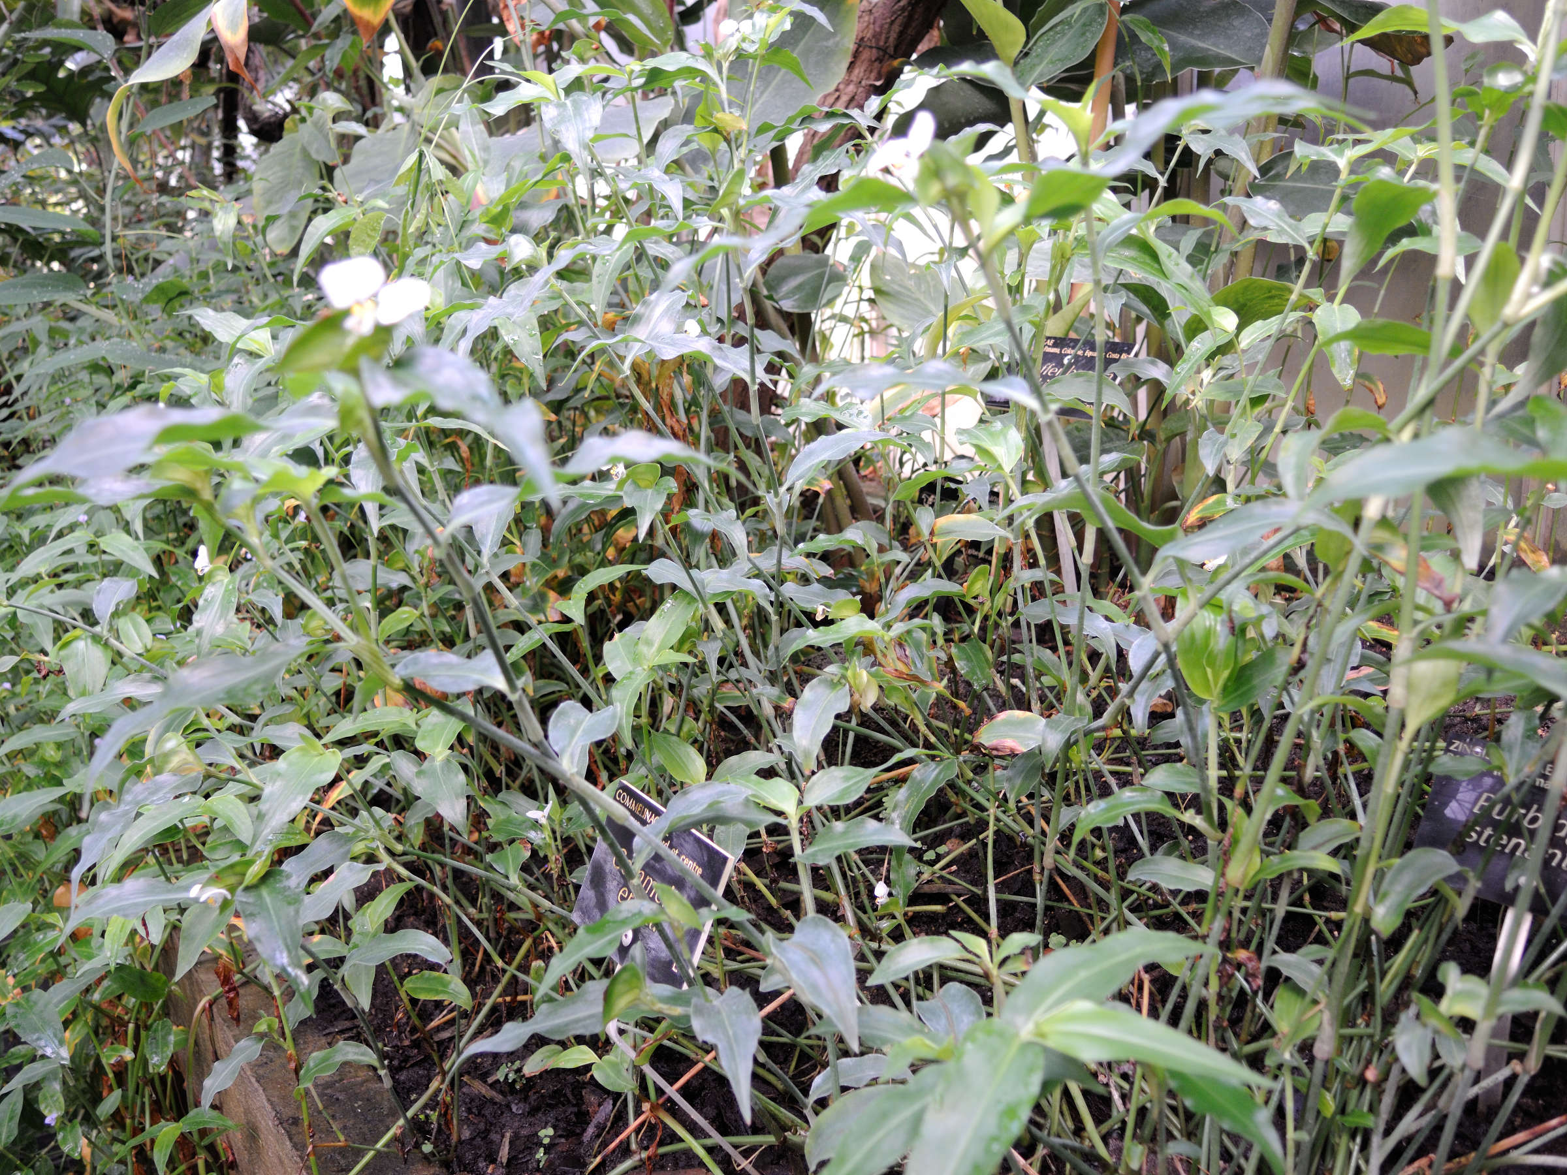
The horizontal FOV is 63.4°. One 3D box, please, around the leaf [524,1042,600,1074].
[{"bbox_3d":[-0.126,0.266,0.717,0.042,0.009,0.017,-14,41,-18],"label":"leaf"}]

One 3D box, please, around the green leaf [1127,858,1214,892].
[{"bbox_3d":[0.242,0.179,0.790,0.067,0.012,0.024,10,38,-17],"label":"green leaf"}]

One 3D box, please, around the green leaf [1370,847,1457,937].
[{"bbox_3d":[0.303,0.146,0.610,0.067,0.017,0.021,-25,39,-27],"label":"green leaf"}]

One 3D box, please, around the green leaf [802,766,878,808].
[{"bbox_3d":[0.036,0.123,0.781,0.050,0.011,0.024,-16,40,-23],"label":"green leaf"}]

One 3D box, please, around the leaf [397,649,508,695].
[{"bbox_3d":[-0.159,0.041,0.610,0.056,0.010,0.024,6,48,12],"label":"leaf"}]

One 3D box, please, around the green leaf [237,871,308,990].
[{"bbox_3d":[-0.241,0.164,0.599,0.029,0.062,0.014,-24,-18,-9],"label":"green leaf"}]

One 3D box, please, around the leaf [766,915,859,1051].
[{"bbox_3d":[0.014,0.187,0.599,0.033,0.069,0.016,-28,-18,-9],"label":"leaf"}]

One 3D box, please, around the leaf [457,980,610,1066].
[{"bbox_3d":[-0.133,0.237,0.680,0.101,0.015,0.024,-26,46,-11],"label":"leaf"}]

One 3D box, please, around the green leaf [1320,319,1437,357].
[{"bbox_3d":[0.237,-0.099,0.503,0.050,0.022,0.010,-5,58,9],"label":"green leaf"}]

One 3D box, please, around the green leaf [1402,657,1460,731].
[{"bbox_3d":[0.291,0.047,0.570,0.048,0.023,0.014,-56,13,-25],"label":"green leaf"}]

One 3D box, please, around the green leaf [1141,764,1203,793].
[{"bbox_3d":[0.263,0.129,0.850,0.058,0.012,0.023,10,33,-20],"label":"green leaf"}]

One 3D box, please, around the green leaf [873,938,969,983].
[{"bbox_3d":[0.078,0.215,0.728,0.059,0.011,0.024,-15,42,-12],"label":"green leaf"}]

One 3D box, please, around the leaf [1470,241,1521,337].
[{"bbox_3d":[0.343,-0.143,0.610,0.026,0.057,0.015,24,-21,-10],"label":"leaf"}]

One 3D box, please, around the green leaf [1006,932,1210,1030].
[{"bbox_3d":[0.146,0.175,0.575,0.108,0.017,0.028,-14,38,-22],"label":"green leaf"}]

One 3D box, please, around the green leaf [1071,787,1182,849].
[{"bbox_3d":[0.203,0.136,0.750,0.074,0.028,0.022,-9,32,-16],"label":"green leaf"}]

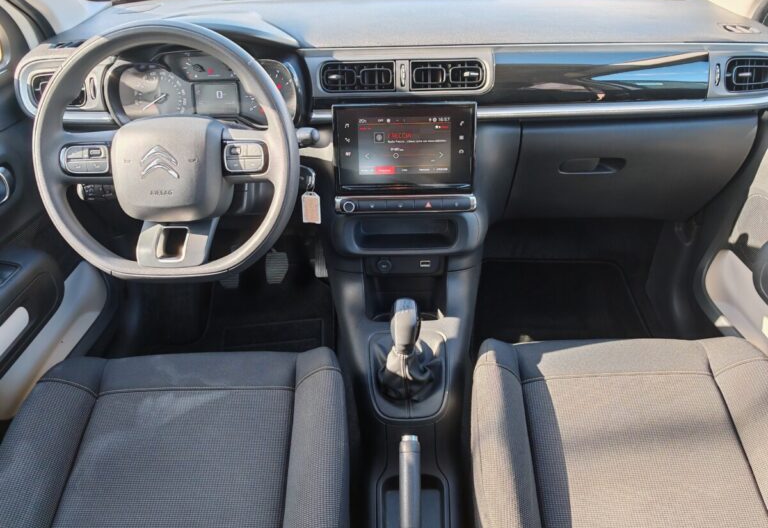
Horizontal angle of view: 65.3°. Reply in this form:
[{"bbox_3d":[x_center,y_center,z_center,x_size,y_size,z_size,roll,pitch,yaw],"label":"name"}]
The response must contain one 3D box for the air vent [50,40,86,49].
[{"bbox_3d":[-0.541,-0.377,1.030,0.070,0.015,0.037,-5,24,-7],"label":"air vent"}]

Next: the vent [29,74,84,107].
[{"bbox_3d":[-0.547,-0.295,1.010,0.093,0.052,0.035,-8,23,-10],"label":"vent"}]

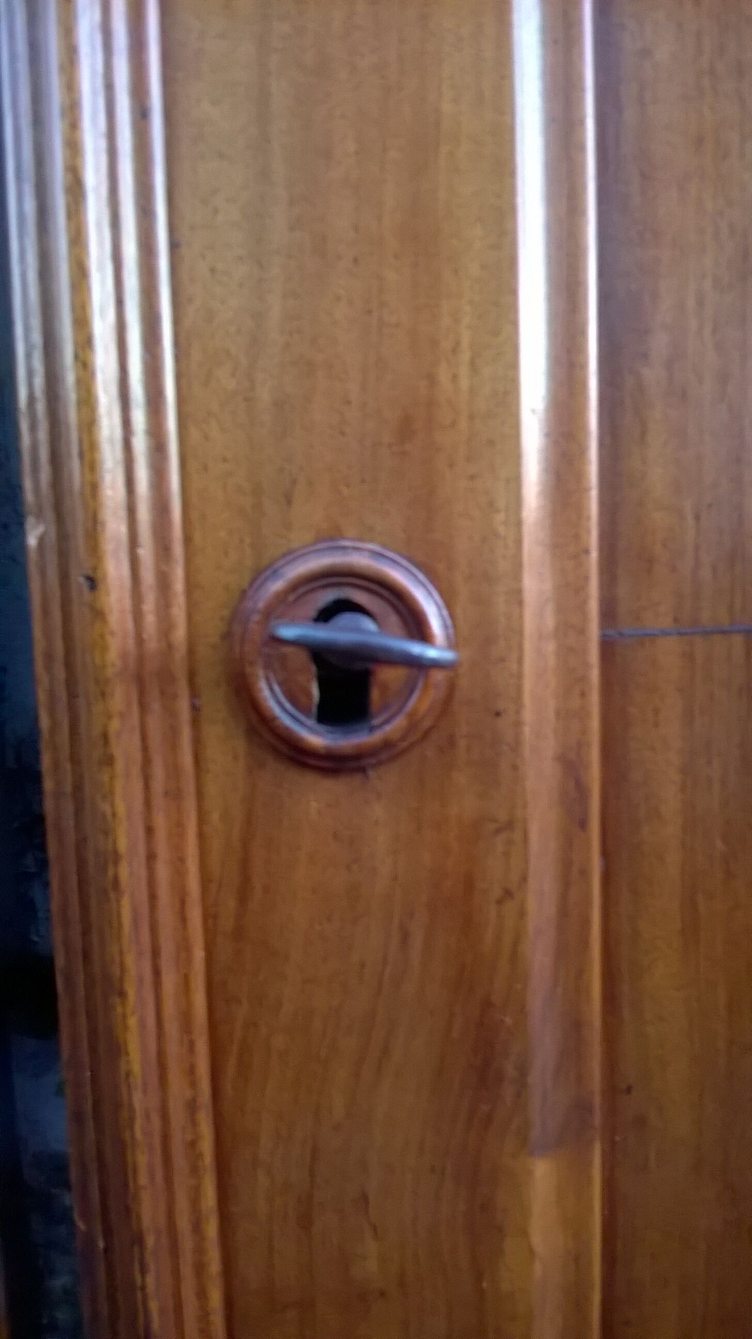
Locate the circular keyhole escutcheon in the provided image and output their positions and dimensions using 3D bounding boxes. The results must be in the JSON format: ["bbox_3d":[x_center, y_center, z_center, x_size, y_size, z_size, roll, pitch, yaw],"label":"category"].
[{"bbox_3d":[-0.006,-0.002,0.224,0.044,0.044,0.008,-3,7,-7],"label":"circular keyhole escutcheon"}]

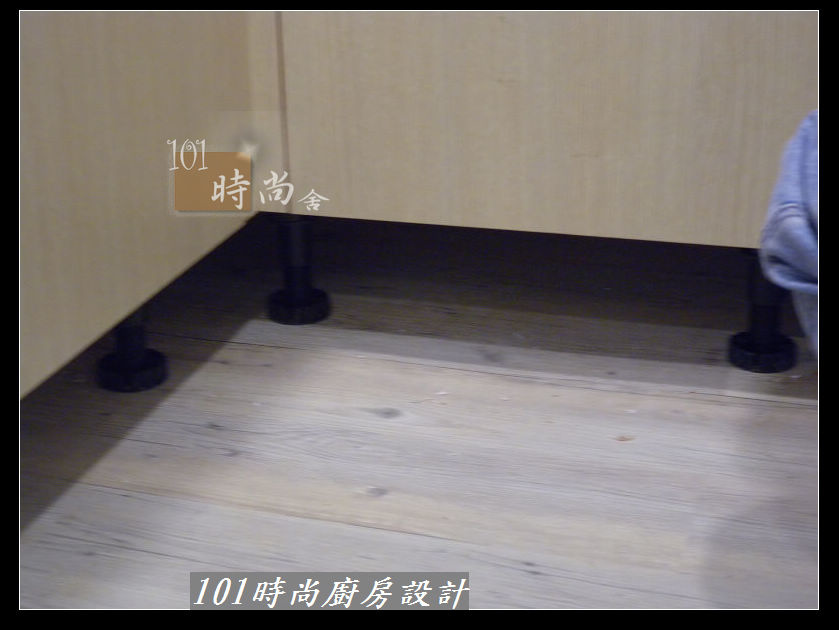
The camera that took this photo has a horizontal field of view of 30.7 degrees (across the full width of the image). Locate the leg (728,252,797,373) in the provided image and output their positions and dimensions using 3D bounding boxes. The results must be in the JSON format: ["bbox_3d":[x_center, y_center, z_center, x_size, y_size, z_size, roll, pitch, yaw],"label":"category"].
[{"bbox_3d":[0.311,-0.011,1.370,0.061,0.113,0.061,6,22,17],"label":"leg"}]

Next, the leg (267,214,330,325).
[{"bbox_3d":[-0.120,-0.053,1.497,0.061,0.113,0.061,-1,21,0],"label":"leg"}]

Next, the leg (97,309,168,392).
[{"bbox_3d":[-0.257,0.004,1.350,0.061,0.113,0.061,6,22,17],"label":"leg"}]

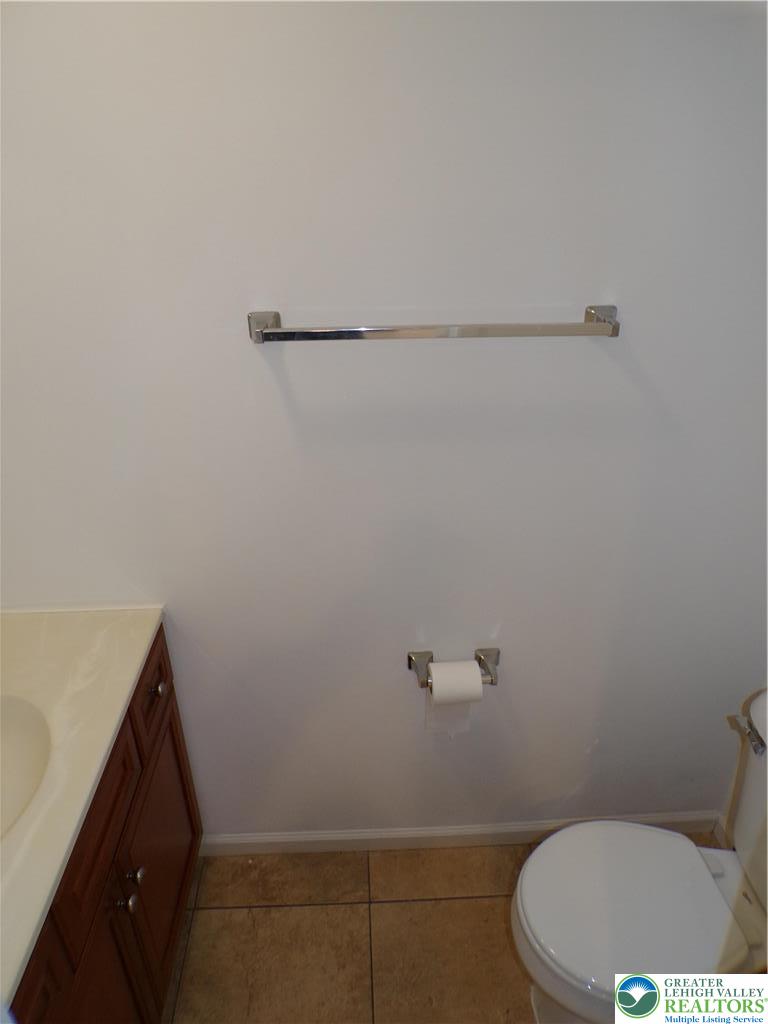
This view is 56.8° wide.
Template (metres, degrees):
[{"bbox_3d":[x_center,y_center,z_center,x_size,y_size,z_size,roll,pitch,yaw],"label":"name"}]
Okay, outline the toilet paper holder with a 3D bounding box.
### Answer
[{"bbox_3d":[0.166,0.364,1.631,0.214,0.053,0.078,-2,28,-2],"label":"toilet paper holder"}]

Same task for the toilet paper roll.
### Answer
[{"bbox_3d":[0.166,0.387,1.612,0.107,0.090,0.090,-2,28,-2],"label":"toilet paper roll"}]

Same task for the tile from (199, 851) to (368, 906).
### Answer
[{"bbox_3d":[-0.262,0.971,1.871,0.450,0.010,0.152,-2,28,-2],"label":"tile"}]

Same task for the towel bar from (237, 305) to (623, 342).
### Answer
[{"bbox_3d":[0.095,-0.327,1.264,0.678,0.053,0.078,-2,28,-2],"label":"towel bar"}]

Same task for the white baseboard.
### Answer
[{"bbox_3d":[0.212,0.880,1.940,1.422,0.078,0.013,-2,28,-2],"label":"white baseboard"}]

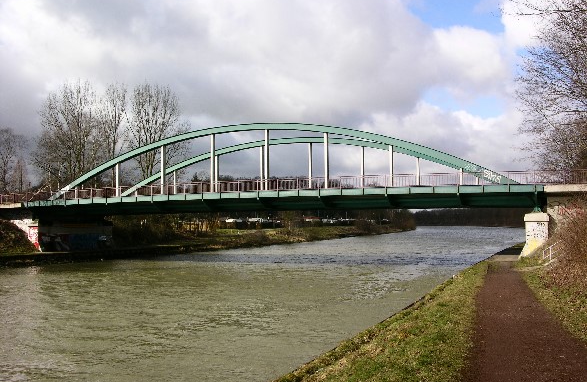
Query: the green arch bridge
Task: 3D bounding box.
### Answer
[{"bbox_3d":[-3.040,-1.620,62.320,56.400,8.420,14.100,-2,-4,25],"label":"green arch bridge"}]

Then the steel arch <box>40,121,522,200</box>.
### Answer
[{"bbox_3d":[-4.940,-2.640,57.520,49.710,6.920,0.700,-2,-4,25],"label":"steel arch"}]

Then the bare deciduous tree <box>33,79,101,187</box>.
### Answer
[{"bbox_3d":[-37.740,-6.210,98.540,11.230,24.920,10.670,1,-4,-21],"label":"bare deciduous tree"}]

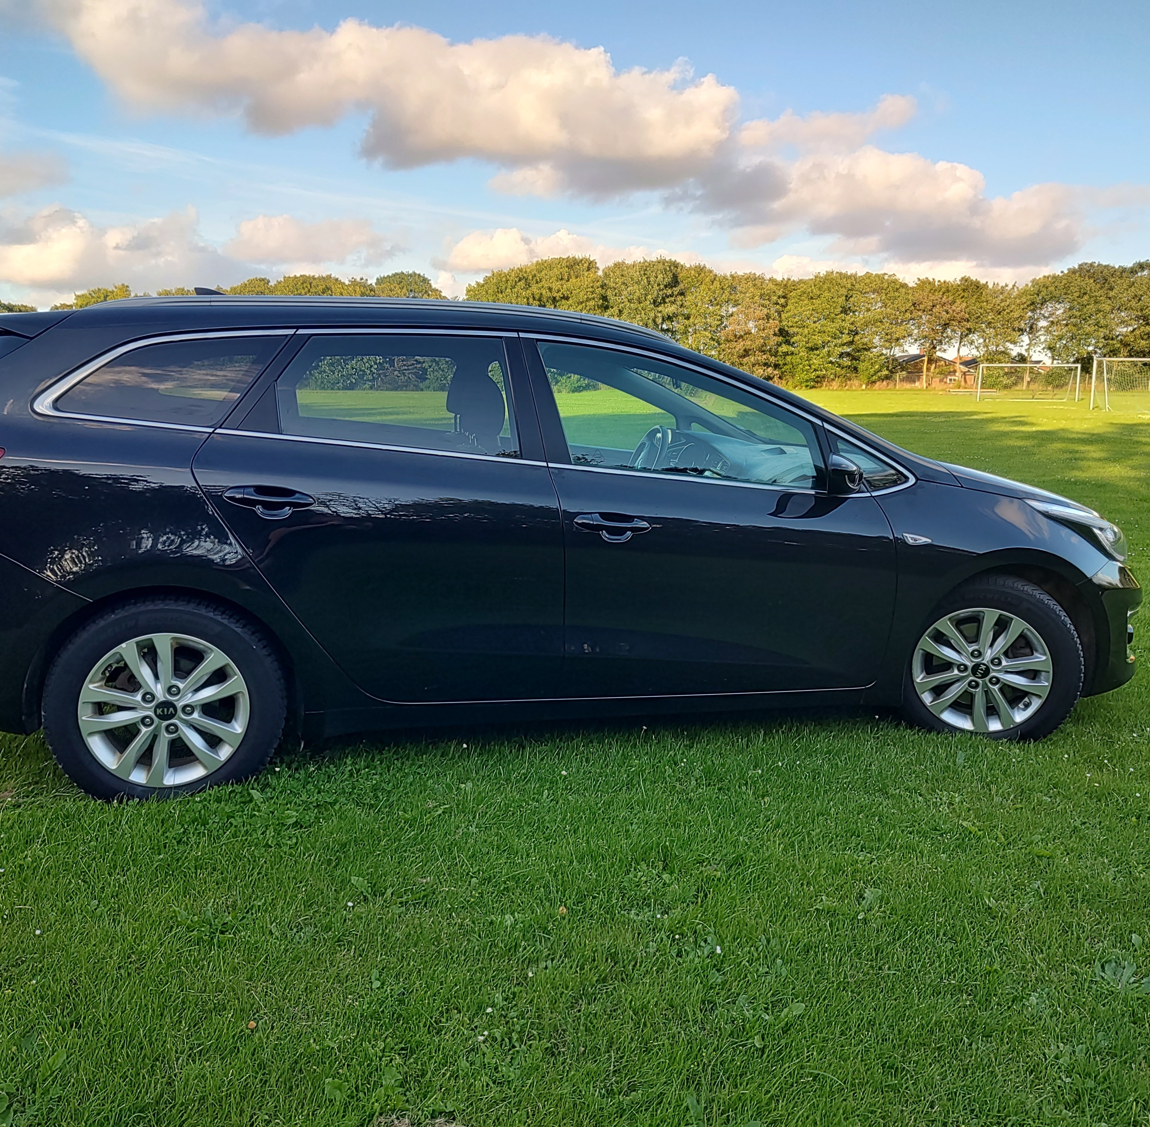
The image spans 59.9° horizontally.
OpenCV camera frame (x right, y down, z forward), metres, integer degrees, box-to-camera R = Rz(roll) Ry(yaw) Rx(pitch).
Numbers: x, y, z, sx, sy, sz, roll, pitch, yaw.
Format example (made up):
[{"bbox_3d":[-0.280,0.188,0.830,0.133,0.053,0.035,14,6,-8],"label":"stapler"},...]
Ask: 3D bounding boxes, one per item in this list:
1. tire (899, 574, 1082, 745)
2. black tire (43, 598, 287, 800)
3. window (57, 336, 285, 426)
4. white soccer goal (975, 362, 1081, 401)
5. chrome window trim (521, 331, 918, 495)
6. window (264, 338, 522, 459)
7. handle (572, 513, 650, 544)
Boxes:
[{"bbox_3d":[1.402,0.343,3.458,0.630,0.630,0.210,4,13,19],"label":"tire"},{"bbox_3d":[-1.148,0.389,2.837,0.626,0.624,0.212,-1,11,-14],"label":"black tire"},{"bbox_3d":[-1.099,-0.505,2.740,0.578,0.276,0.055,0,-16,-10],"label":"window"},{"bbox_3d":[25.479,-10.189,56.485,5.200,2.100,1.804,2,11,11],"label":"white soccer goal"},{"bbox_3d":[0.490,-0.462,3.159,1.314,0.521,0.110,-2,-14,-18],"label":"chrome window trim"},{"bbox_3d":[-0.498,-0.485,2.852,0.677,0.350,0.045,-1,-9,-14],"label":"window"},{"bbox_3d":[0.113,-0.104,2.949,0.241,0.090,0.055,-1,11,-14],"label":"handle"}]

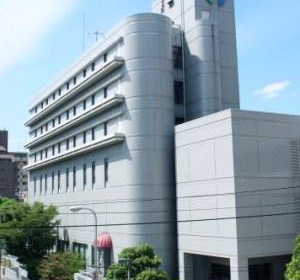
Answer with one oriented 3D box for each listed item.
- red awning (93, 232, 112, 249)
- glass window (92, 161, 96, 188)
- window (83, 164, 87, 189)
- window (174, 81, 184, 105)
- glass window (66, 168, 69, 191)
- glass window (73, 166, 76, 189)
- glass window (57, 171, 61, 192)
[{"bbox_3d":[-4.950,9.862,44.240,1.150,1.600,3.600,3,-9,-27],"label":"red awning"},{"bbox_3d":[-6.006,3.767,48.287,0.150,2.900,0.900,3,-10,-28],"label":"glass window"},{"bbox_3d":[-7.335,4.216,50.762,0.200,2.850,0.900,3,-9,-27],"label":"window"},{"bbox_3d":[2.964,-4.775,45.387,1.200,2.300,0.150,3,-10,-28],"label":"window"},{"bbox_3d":[-10.306,5.054,56.392,0.200,2.850,0.900,3,-9,-27],"label":"glass window"},{"bbox_3d":[-9.014,4.690,53.943,0.200,2.850,0.900,3,-9,-27],"label":"glass window"},{"bbox_3d":[-12.083,5.609,59.756,0.200,2.850,0.900,3,-9,-27],"label":"glass window"}]

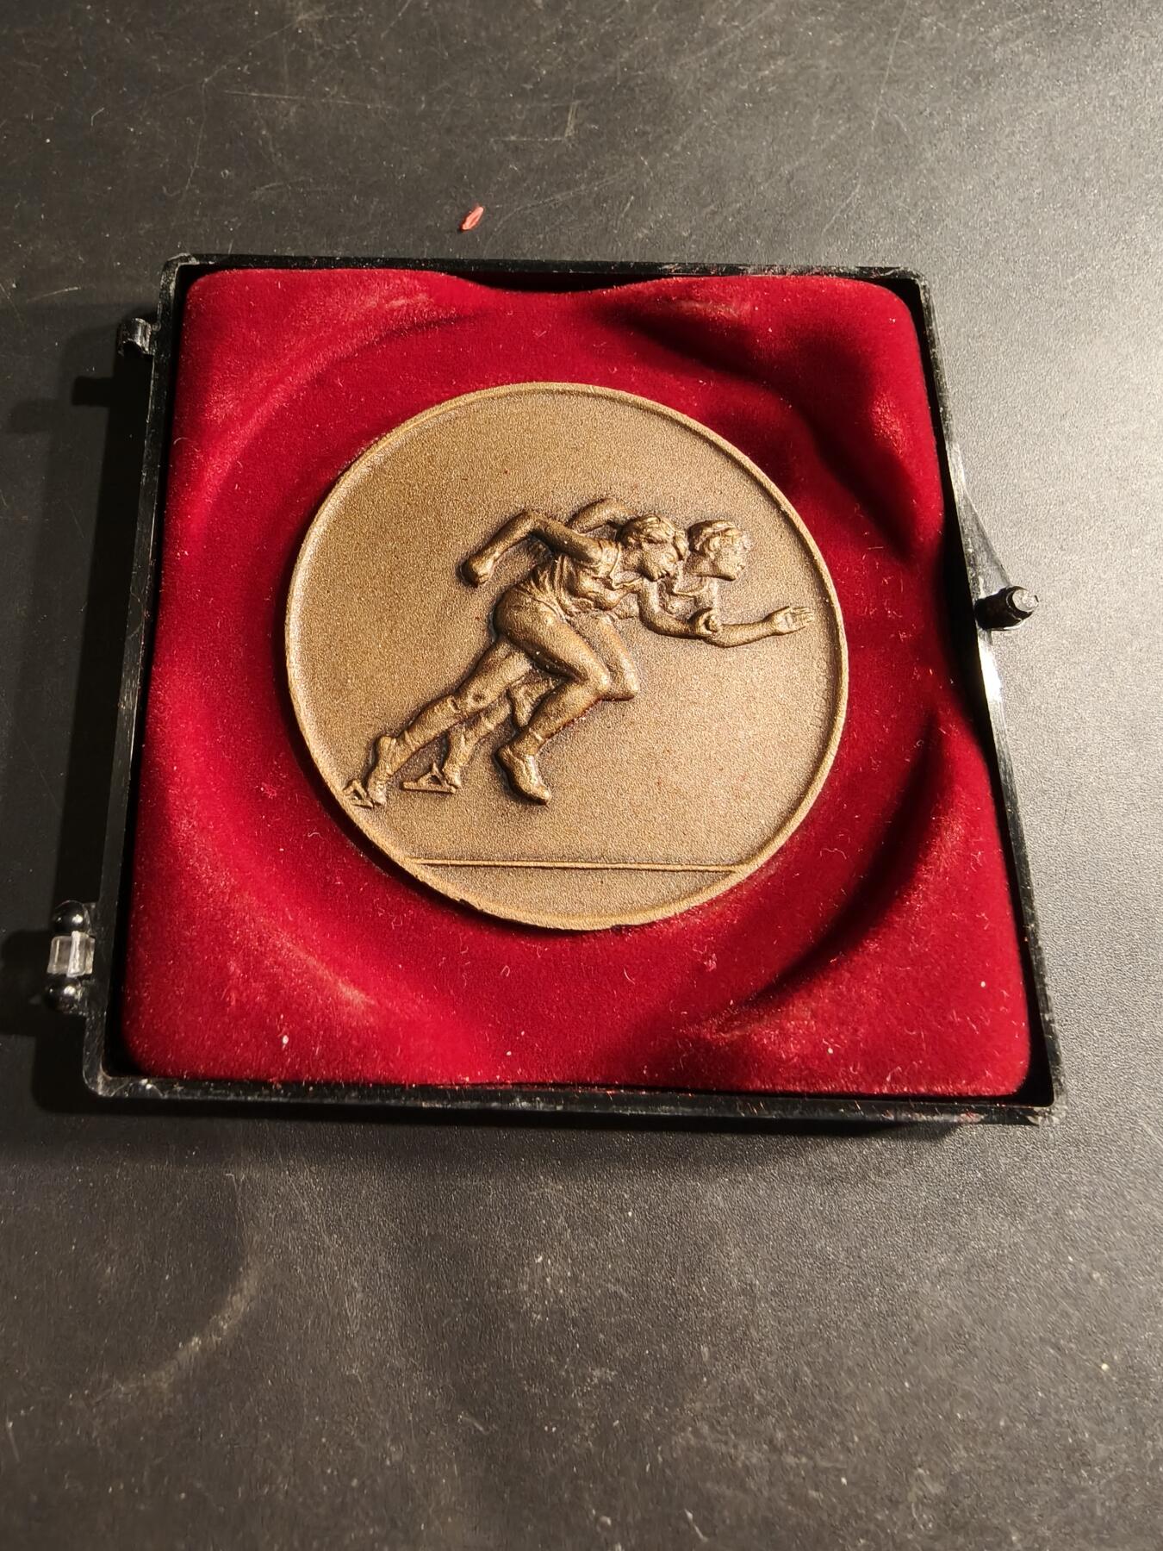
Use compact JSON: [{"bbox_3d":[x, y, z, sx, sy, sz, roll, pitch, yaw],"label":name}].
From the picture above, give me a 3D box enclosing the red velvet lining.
[{"bbox_3d":[-0.001,-0.013,0.113,0.086,0.010,0.088,1,73,-2],"label":"red velvet lining"}]

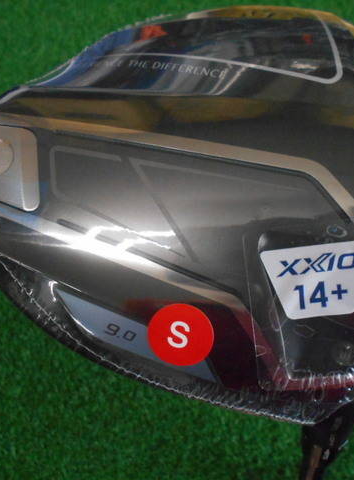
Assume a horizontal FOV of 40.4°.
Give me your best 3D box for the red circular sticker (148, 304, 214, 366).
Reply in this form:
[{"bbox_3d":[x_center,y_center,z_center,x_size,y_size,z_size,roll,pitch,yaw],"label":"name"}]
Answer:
[{"bbox_3d":[0.001,0.025,0.124,0.017,0.017,0.001,7,7,1],"label":"red circular sticker"}]

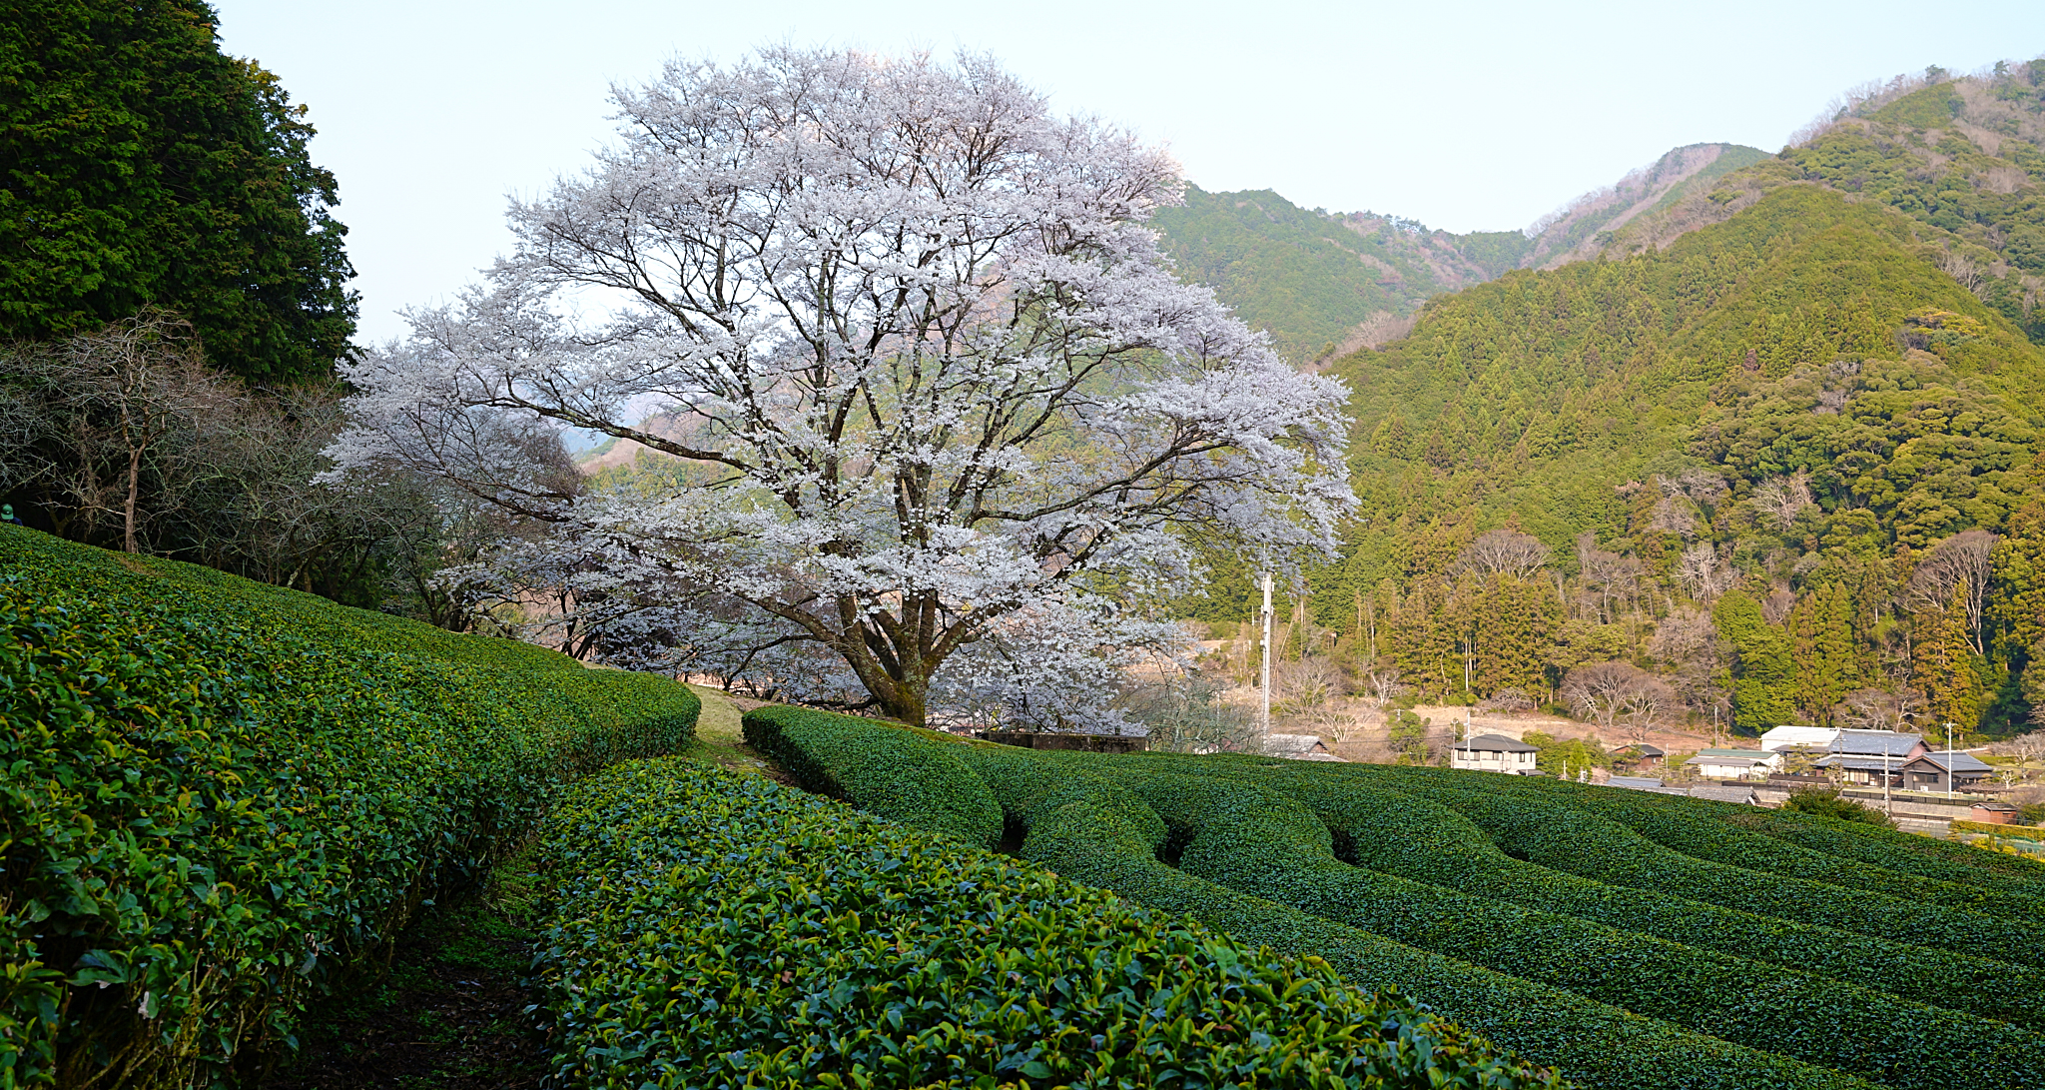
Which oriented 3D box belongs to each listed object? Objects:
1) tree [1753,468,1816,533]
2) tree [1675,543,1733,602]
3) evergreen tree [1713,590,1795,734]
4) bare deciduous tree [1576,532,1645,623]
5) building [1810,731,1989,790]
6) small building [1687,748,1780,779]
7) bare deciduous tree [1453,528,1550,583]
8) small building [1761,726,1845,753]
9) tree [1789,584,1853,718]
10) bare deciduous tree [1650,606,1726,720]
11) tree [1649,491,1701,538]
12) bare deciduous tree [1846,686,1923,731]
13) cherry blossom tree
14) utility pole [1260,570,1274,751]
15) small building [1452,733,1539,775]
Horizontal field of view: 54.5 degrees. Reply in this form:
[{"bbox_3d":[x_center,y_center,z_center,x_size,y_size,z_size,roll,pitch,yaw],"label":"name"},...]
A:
[{"bbox_3d":[139.900,-7.630,365.000,11.500,12.200,11.000,0,-3,21],"label":"tree"},{"bbox_3d":[117.330,4.950,342.000,10.000,11.000,10.000,0,-3,19],"label":"tree"},{"bbox_3d":[111.260,17.980,302.000,12.390,22.350,11.500,0,0,0],"label":"evergreen tree"},{"bbox_3d":[97.680,5.710,330.000,11.410,15.660,10.500,0,0,0],"label":"bare deciduous tree"},{"bbox_3d":[118.350,29.210,268.000,20.000,7.800,11.000,0,0,33],"label":"building"},{"bbox_3d":[97.580,29.970,272.000,10.500,4.500,8.000,0,0,31],"label":"small building"},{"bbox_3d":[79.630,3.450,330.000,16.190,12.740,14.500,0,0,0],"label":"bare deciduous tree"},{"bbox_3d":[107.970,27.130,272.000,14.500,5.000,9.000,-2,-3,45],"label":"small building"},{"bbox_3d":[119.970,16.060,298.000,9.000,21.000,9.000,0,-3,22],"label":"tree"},{"bbox_3d":[103.190,18.580,308.000,11.890,18.330,11.000,0,0,0],"label":"bare deciduous tree"},{"bbox_3d":[118.800,-5.240,362.000,9.500,9.000,9.000,0,-3,18],"label":"tree"},{"bbox_3d":[128.450,25.120,296.000,11.900,8.330,11.000,0,0,0],"label":"bare deciduous tree"},{"bbox_3d":[-4.220,-3.550,46.000,23.790,15.980,22.000,0,0,0],"label":"cherry blossom tree"},{"bbox_3d":[26.780,13.240,218.000,1.000,20.800,1.000,1,-2,7],"label":"utility pole"},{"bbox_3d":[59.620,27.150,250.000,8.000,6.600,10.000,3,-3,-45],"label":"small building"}]

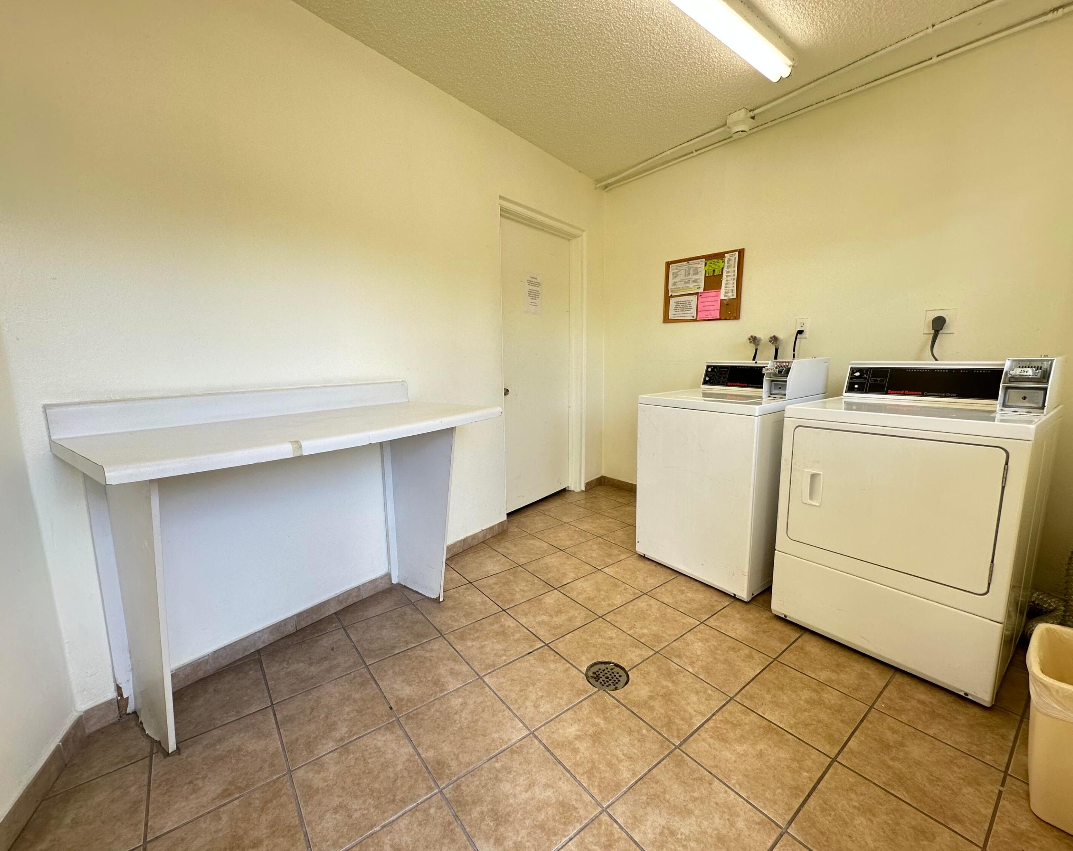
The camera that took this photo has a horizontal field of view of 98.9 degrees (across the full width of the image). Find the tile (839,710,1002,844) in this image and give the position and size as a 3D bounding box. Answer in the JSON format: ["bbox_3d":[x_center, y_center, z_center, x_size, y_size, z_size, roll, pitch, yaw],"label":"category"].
[{"bbox_3d":[1.068,0.961,1.284,0.302,0.010,0.302,-8,12,-37],"label":"tile"}]

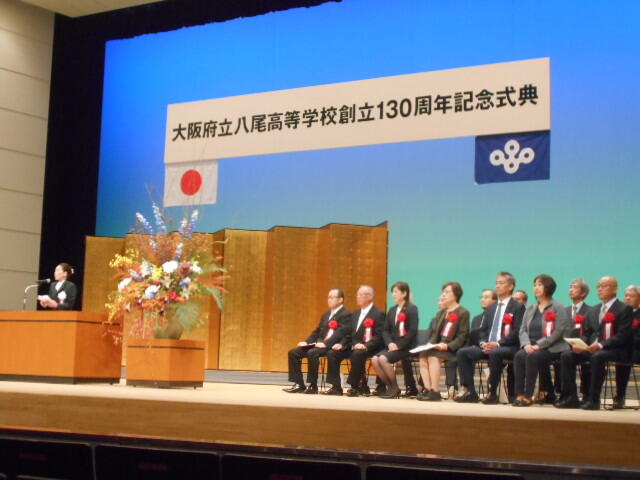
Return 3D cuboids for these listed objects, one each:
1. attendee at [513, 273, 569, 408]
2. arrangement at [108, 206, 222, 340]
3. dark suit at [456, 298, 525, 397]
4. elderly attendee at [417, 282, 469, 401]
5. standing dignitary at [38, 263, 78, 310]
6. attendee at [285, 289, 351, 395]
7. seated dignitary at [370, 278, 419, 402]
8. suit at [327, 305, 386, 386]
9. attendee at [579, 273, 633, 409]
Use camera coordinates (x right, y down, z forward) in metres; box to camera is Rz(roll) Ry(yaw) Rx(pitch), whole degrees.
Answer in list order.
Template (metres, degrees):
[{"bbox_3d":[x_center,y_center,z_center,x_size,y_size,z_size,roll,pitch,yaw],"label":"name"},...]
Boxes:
[{"bbox_3d":[2.137,0.983,10.532,0.510,1.270,0.740,-4,-8,42],"label":"attendee"},{"bbox_3d":[-1.952,0.398,13.550,1.400,1.720,1.150,-2,-7,30],"label":"arrangement"},{"bbox_3d":[1.933,1.162,11.715,0.700,1.030,0.540,7,-9,-40],"label":"dark suit"},{"bbox_3d":[1.288,1.061,11.287,0.510,1.240,0.740,-4,-8,42],"label":"elderly attendee"},{"bbox_3d":[-3.782,1.169,15.654,0.500,1.640,0.420,-3,-8,33],"label":"standing dignitary"},{"bbox_3d":[0.023,1.152,12.400,0.560,1.240,0.800,-4,-8,42],"label":"attendee"},{"bbox_3d":[0.822,1.090,11.703,0.490,1.250,0.720,-4,-8,42],"label":"seated dignitary"},{"bbox_3d":[0.432,1.189,12.096,0.560,0.940,0.700,-4,-8,42],"label":"suit"},{"bbox_3d":[2.792,1.039,10.865,0.800,1.285,0.560,7,-8,-38],"label":"attendee"}]

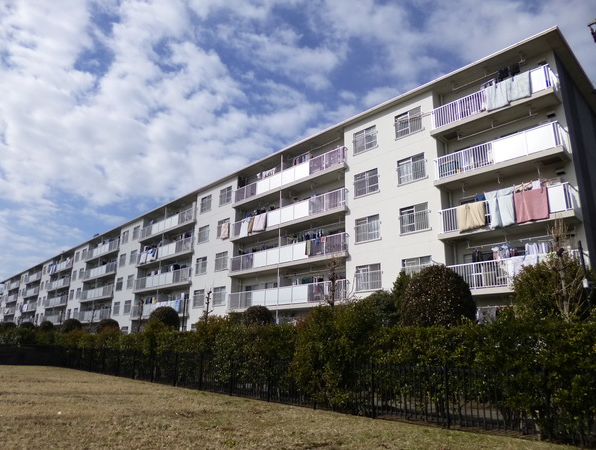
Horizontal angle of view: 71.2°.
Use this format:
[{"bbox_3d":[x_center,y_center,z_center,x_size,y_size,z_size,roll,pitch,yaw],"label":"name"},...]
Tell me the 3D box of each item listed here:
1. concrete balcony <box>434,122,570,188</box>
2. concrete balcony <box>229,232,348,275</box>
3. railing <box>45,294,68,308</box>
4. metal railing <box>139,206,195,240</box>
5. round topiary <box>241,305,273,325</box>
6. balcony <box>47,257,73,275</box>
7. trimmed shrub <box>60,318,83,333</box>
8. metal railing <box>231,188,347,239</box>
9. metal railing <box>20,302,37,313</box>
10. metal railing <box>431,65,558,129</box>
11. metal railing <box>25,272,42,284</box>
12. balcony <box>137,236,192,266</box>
[{"bbox_3d":[8.973,-2.867,18.769,1.300,1.350,5.414,15,-21,-42],"label":"concrete balcony"},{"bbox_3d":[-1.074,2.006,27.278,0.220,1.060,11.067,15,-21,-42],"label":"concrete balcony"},{"bbox_3d":[-35.853,11.712,62.925,1.250,1.320,11.637,15,-21,-42],"label":"railing"},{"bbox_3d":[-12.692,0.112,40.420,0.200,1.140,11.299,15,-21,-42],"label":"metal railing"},{"bbox_3d":[-2.037,5.607,20.853,1.800,3.117,1.800,15,-21,-42],"label":"round topiary"},{"bbox_3d":[-35.841,6.682,64.526,1.300,1.350,11.366,15,-21,-42],"label":"balcony"},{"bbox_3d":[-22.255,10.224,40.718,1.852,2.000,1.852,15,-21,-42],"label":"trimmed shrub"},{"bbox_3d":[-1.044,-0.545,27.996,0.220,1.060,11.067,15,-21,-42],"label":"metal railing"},{"bbox_3d":[-47.631,14.955,74.892,1.300,1.350,11.366,15,-21,-42],"label":"metal railing"},{"bbox_3d":[8.912,-5.401,19.268,1.250,1.320,5.410,15,-21,-42],"label":"metal railing"},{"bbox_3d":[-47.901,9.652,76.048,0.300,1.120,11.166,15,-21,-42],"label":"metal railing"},{"bbox_3d":[-12.380,2.863,39.997,1.250,1.320,11.459,15,-21,-42],"label":"balcony"}]

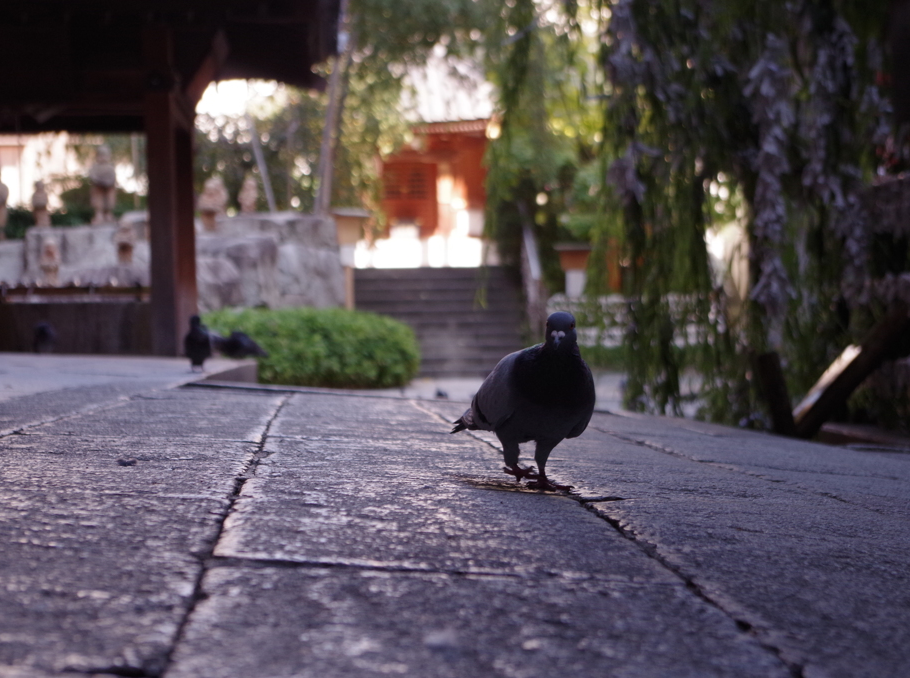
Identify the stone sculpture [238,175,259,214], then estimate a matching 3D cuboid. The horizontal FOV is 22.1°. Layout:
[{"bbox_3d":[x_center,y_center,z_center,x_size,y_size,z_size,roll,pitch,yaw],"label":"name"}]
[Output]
[{"bbox_3d":[-2.218,-1.552,25.000,0.200,0.420,0.180,0,1,-5],"label":"stone sculpture"}]

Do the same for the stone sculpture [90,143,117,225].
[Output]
[{"bbox_3d":[-3.776,-1.660,25.000,0.280,0.830,0.240,0,1,-9],"label":"stone sculpture"}]

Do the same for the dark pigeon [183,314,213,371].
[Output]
[{"bbox_3d":[-1.036,0.018,9.400,0.115,0.235,0.210,0,1,-6],"label":"dark pigeon"}]

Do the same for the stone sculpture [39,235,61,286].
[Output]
[{"bbox_3d":[-4.171,-0.809,24.000,0.210,0.520,0.180,0,1,-10],"label":"stone sculpture"}]

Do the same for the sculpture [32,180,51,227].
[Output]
[{"bbox_3d":[-4.442,-1.456,25.000,0.185,0.470,0.170,0,1,-10],"label":"sculpture"}]

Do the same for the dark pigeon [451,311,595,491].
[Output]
[{"bbox_3d":[0.085,0.075,2.850,0.110,0.215,0.260,-1,1,-27],"label":"dark pigeon"}]

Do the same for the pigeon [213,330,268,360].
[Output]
[{"bbox_3d":[-0.953,0.026,10.200,0.270,0.150,0.110,0,1,6],"label":"pigeon"}]

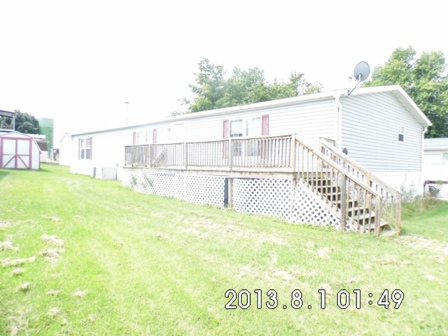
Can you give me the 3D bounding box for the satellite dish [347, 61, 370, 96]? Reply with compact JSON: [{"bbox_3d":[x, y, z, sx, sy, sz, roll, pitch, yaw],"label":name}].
[{"bbox_3d":[4.123,-2.716,9.946,0.640,1.060,0.620,1,0,-17],"label":"satellite dish"}]

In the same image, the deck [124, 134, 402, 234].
[{"bbox_3d":[0.147,0.249,11.805,2.346,2.326,11.608,1,0,-44],"label":"deck"}]

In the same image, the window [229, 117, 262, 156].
[{"bbox_3d":[0.788,-1.210,12.825,0.100,1.532,1.741,1,0,-44],"label":"window"}]

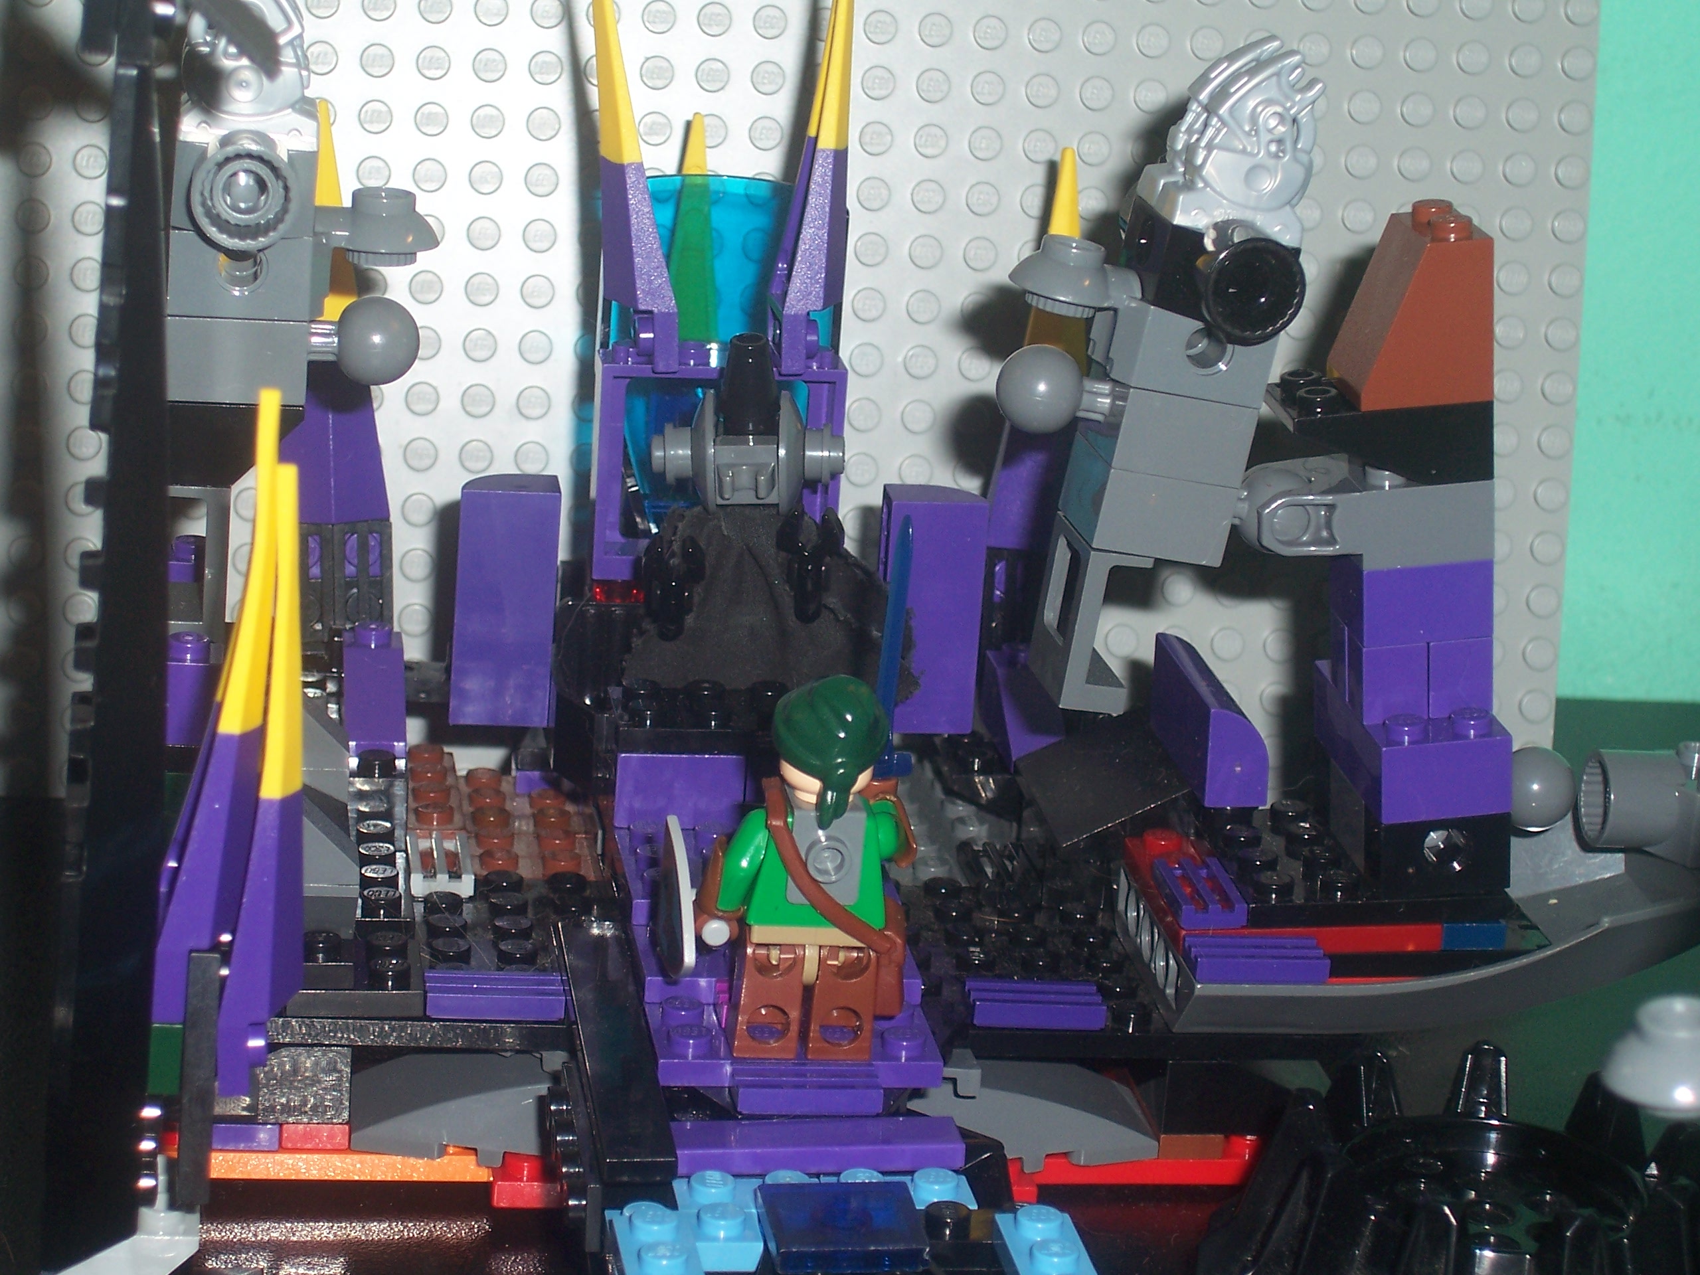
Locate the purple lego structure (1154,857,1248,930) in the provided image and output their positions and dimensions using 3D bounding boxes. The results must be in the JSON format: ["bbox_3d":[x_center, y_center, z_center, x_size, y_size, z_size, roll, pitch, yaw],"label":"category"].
[{"bbox_3d":[0.042,0.031,0.488,0.008,0.003,0.016,0,17,-9],"label":"purple lego structure"}]

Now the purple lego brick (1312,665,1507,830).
[{"bbox_3d":[0.068,0.011,0.486,0.016,0.011,0.032,-5,19,-7],"label":"purple lego brick"}]

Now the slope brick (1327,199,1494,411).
[{"bbox_3d":[0.065,-0.039,0.469,0.016,0.021,0.016,-5,19,-7],"label":"slope brick"}]

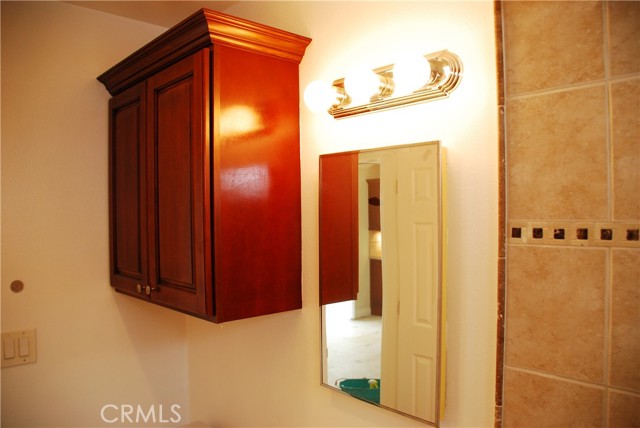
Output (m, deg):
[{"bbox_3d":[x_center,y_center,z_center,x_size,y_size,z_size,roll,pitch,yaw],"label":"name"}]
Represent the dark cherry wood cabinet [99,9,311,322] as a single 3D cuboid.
[{"bbox_3d":[-0.435,-0.113,1.611,0.370,0.818,0.819,-1,1,-43],"label":"dark cherry wood cabinet"}]

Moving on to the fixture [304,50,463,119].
[{"bbox_3d":[0.129,-0.322,1.185,0.120,0.116,0.446,-1,1,-43],"label":"fixture"}]

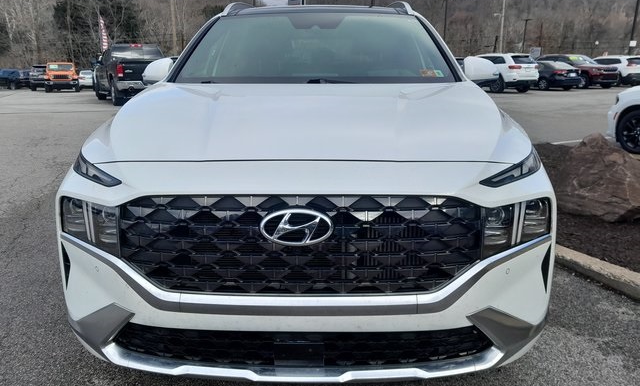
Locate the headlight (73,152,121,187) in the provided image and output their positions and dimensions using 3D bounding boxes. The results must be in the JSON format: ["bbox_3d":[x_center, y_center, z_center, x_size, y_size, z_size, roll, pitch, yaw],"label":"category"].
[{"bbox_3d":[-0.763,-0.090,1.765,0.354,0.085,0.254,5,15,19],"label":"headlight"}]

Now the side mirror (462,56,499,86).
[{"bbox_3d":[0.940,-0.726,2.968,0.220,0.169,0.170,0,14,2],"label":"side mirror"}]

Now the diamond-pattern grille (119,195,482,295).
[{"bbox_3d":[-0.069,0.148,1.561,1.190,0.301,0.160,0,14,2],"label":"diamond-pattern grille"}]

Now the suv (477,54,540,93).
[{"bbox_3d":[8.516,-6.045,25.146,1.940,1.760,4.820,-5,15,-17],"label":"suv"}]

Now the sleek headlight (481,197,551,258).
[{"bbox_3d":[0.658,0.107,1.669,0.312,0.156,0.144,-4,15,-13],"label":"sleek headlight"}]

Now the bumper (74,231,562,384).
[{"bbox_3d":[-0.063,0.373,1.743,1.800,0.436,0.420,0,14,2],"label":"bumper"}]

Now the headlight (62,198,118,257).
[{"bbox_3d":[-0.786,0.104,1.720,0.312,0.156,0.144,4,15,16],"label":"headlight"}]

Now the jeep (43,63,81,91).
[{"bbox_3d":[-17.302,-7.851,33.744,1.875,1.840,4.600,-7,16,-24],"label":"jeep"}]

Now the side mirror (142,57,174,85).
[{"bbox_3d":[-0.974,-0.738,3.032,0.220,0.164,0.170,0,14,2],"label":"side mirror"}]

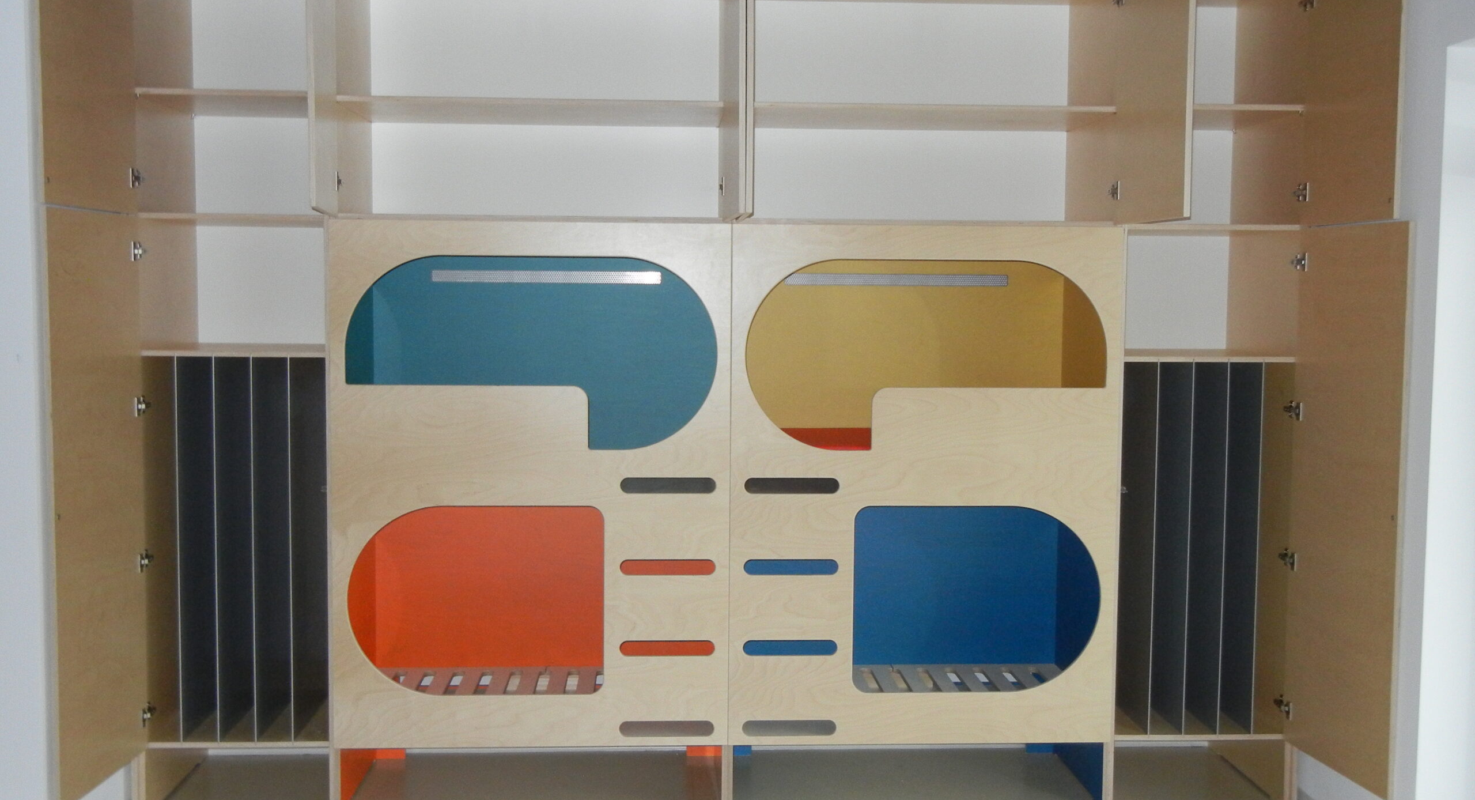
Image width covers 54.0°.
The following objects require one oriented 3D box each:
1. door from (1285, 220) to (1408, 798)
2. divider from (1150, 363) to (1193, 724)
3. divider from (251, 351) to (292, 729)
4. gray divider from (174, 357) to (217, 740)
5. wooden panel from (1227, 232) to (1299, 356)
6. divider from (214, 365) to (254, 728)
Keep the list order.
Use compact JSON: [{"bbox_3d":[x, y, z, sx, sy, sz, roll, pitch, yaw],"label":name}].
[{"bbox_3d":[1.867,0.312,4.455,0.019,1.672,0.592,0,4,-8],"label":"door"},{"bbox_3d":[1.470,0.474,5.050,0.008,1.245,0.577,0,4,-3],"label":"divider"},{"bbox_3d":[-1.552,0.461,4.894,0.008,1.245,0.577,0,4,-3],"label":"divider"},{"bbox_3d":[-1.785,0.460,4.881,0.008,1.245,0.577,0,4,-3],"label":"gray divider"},{"bbox_3d":[1.822,-0.365,5.010,0.020,0.415,0.577,0,4,-3],"label":"wooden panel"},{"bbox_3d":[-1.669,0.461,4.888,0.008,1.245,0.577,0,4,-3],"label":"divider"}]

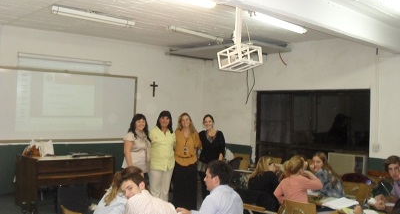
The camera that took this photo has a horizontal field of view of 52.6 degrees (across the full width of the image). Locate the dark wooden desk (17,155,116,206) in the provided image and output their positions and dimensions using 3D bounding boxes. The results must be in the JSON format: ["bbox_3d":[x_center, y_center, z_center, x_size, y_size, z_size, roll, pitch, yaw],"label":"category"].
[{"bbox_3d":[-1.873,1.071,5.781,1.061,0.745,0.714,2,-1,-37],"label":"dark wooden desk"}]

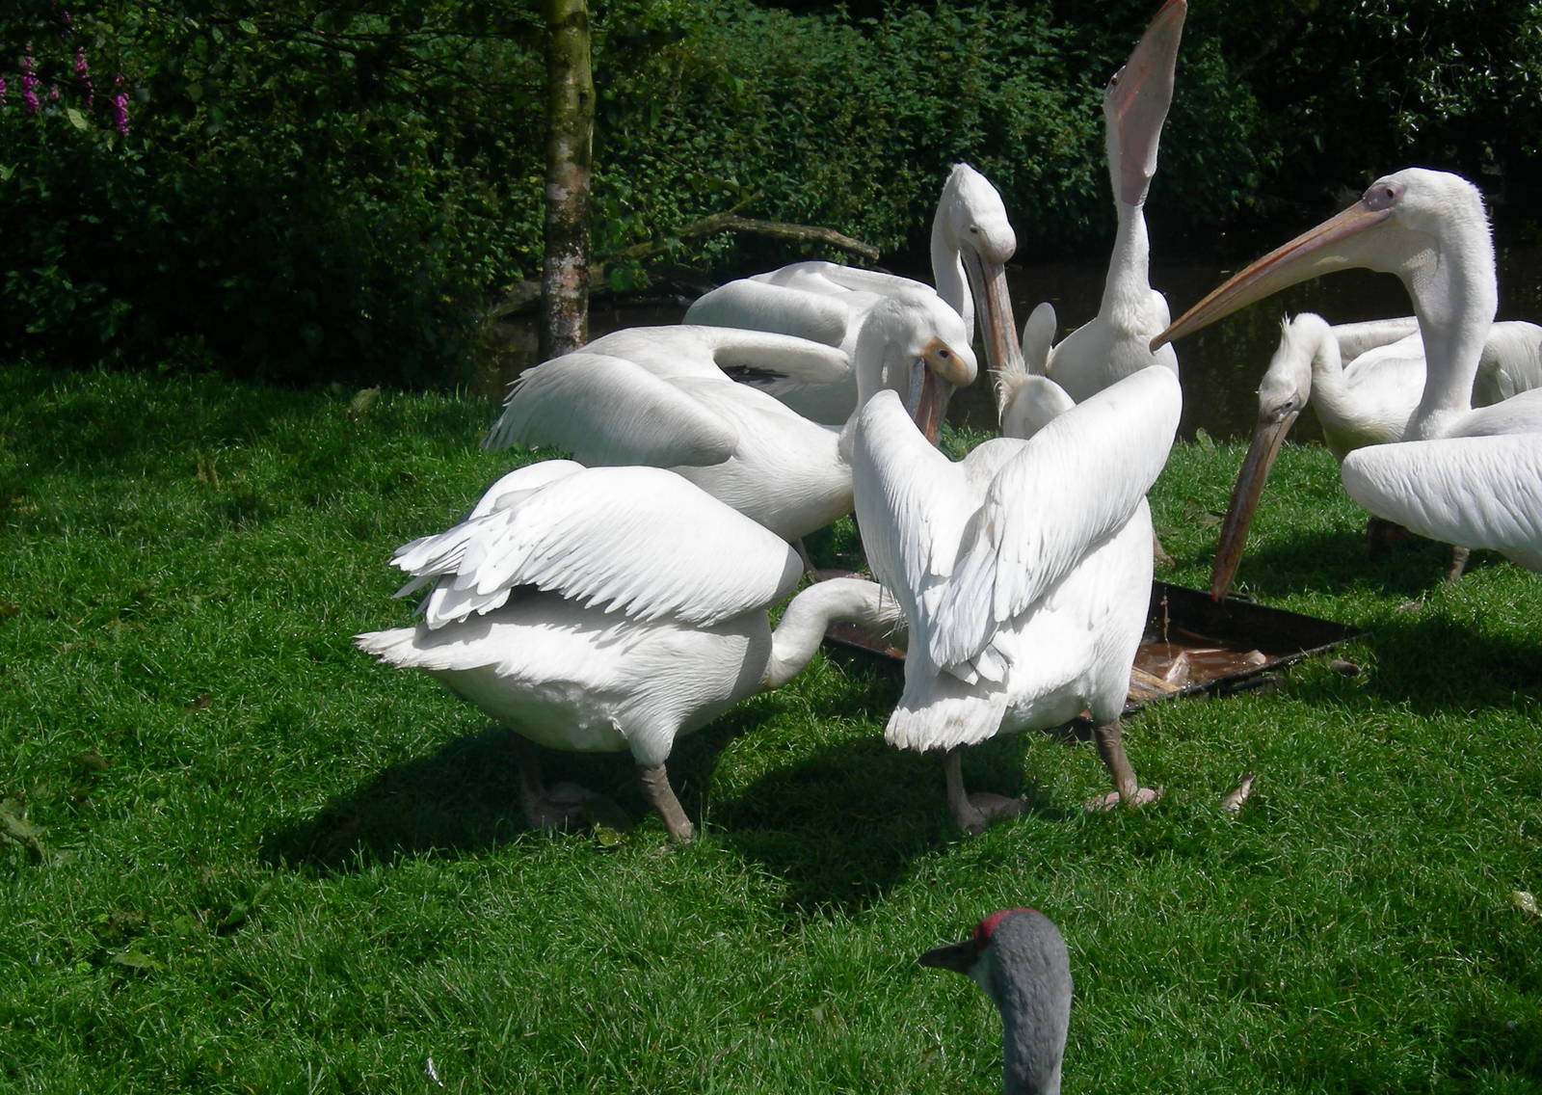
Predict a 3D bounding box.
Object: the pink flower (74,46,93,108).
[{"bbox_3d":[-2.504,-1.710,12.000,0.066,0.227,0.066,0,14,0],"label":"pink flower"}]

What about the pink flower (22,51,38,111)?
[{"bbox_3d":[-2.697,-1.697,12.000,0.066,0.236,0.066,0,14,0],"label":"pink flower"}]

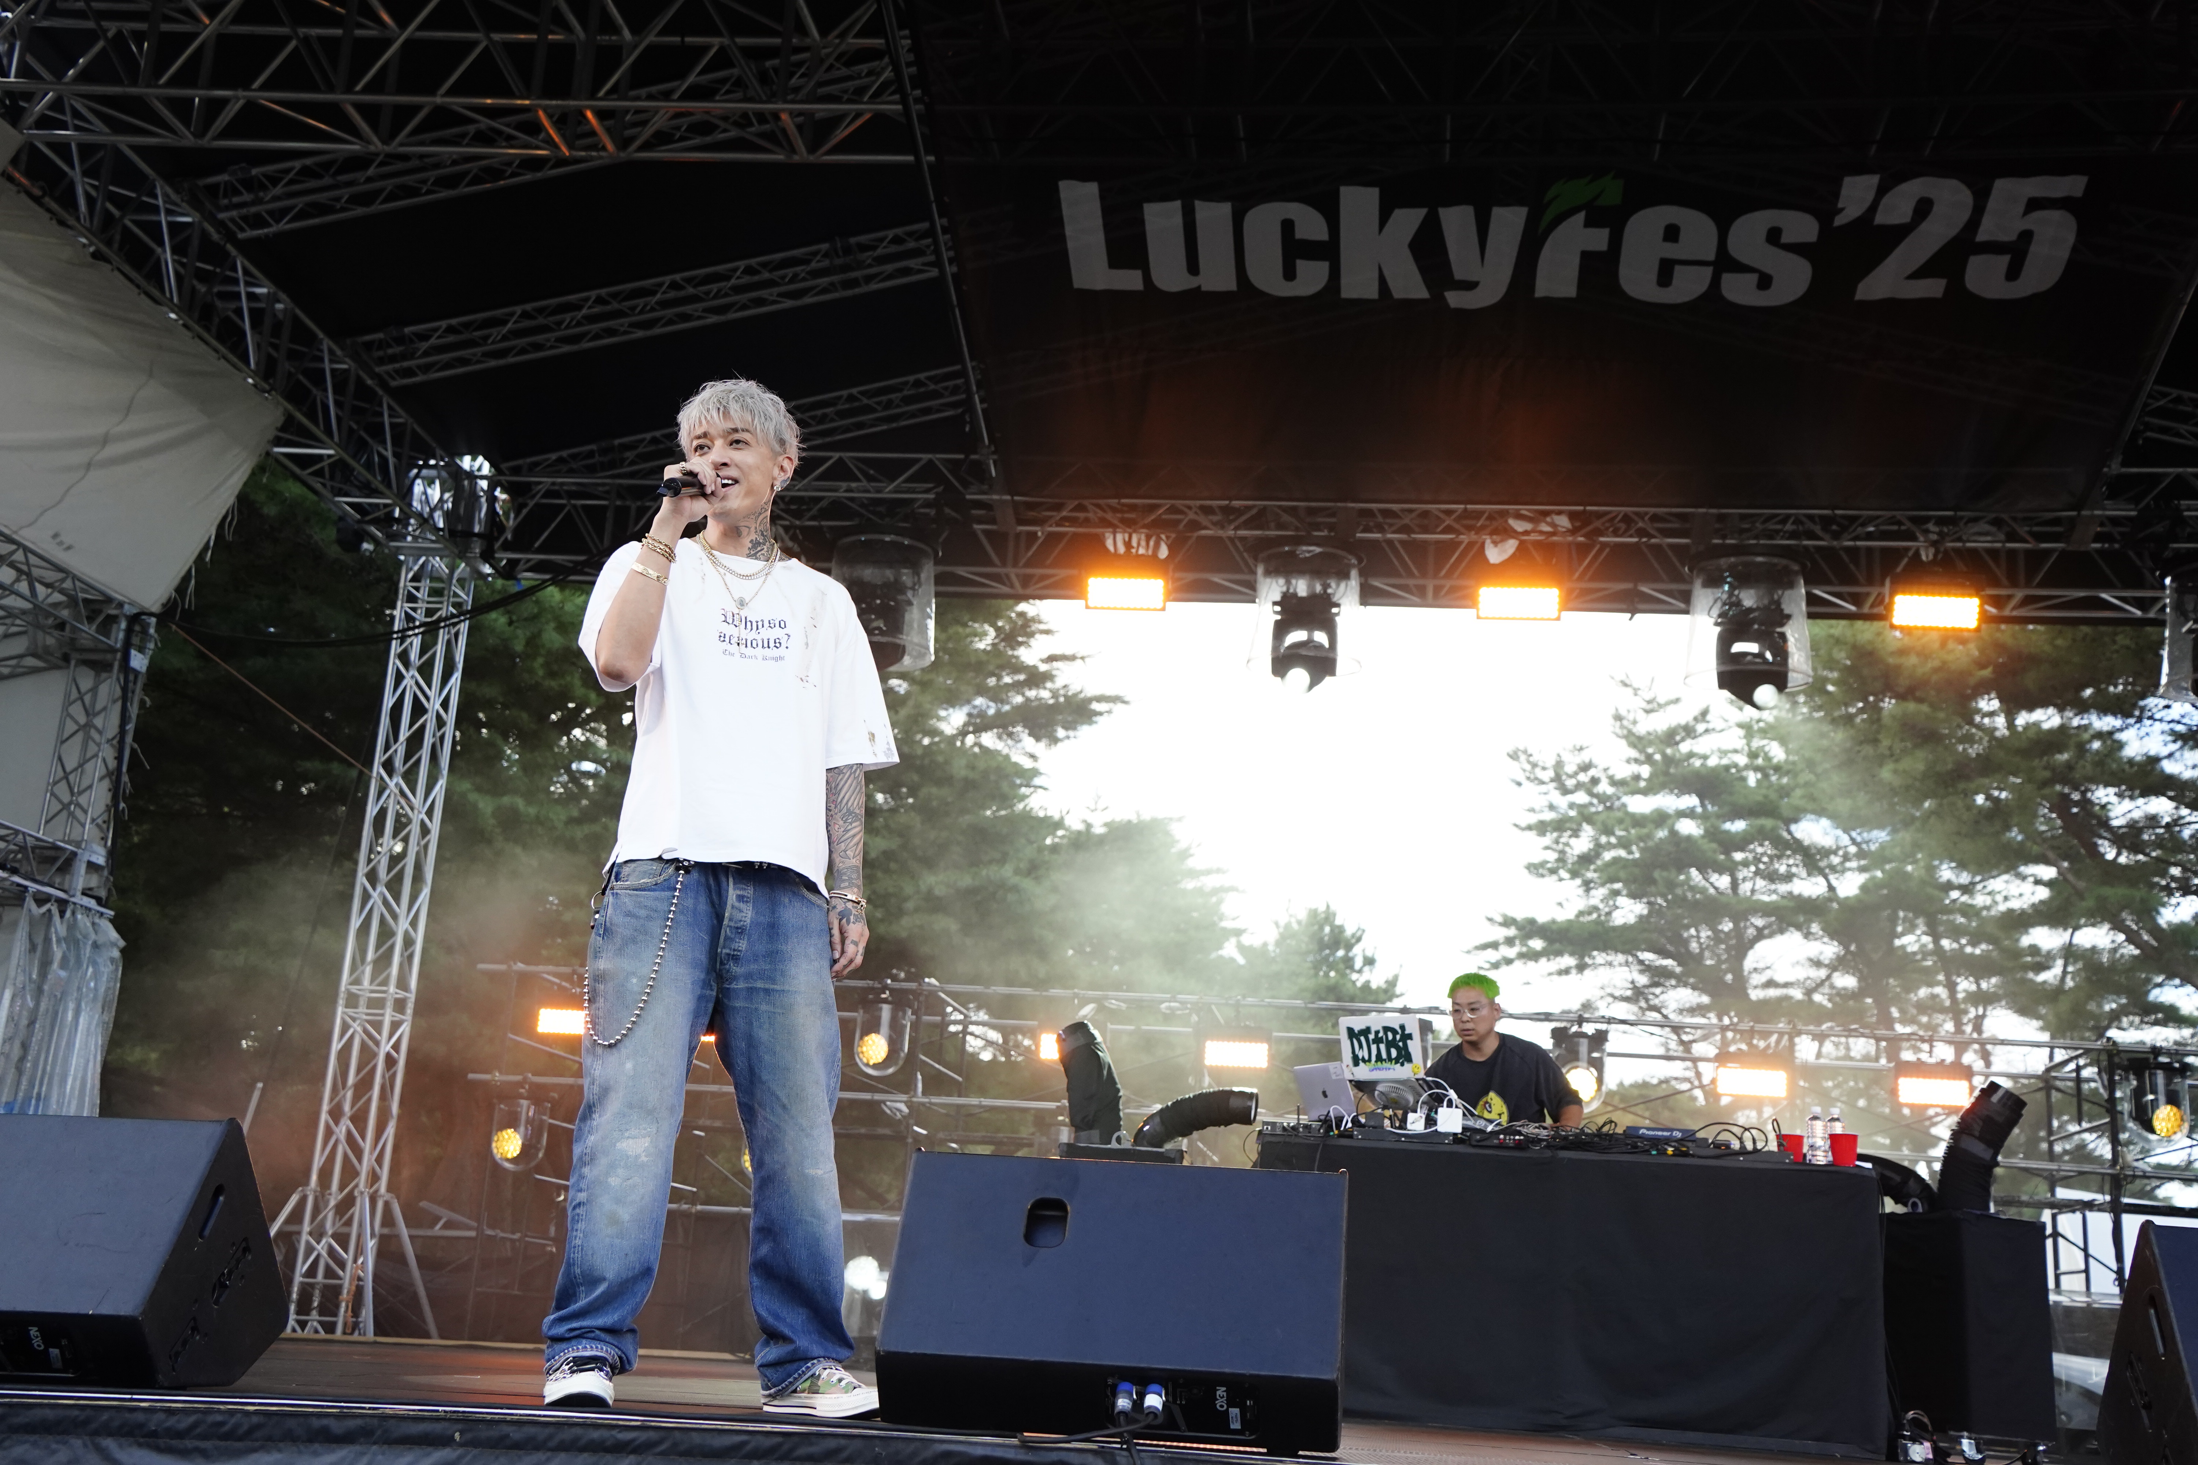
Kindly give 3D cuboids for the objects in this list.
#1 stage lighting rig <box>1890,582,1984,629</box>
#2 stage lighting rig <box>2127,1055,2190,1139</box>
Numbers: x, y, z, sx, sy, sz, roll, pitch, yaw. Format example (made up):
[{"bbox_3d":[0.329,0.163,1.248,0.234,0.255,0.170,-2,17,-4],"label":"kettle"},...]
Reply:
[{"bbox_3d":[4.144,-0.630,11.800,0.460,0.240,0.200,2,-15,9],"label":"stage lighting rig"},{"bbox_3d":[7.042,2.428,15.800,0.380,0.540,0.380,3,-15,3],"label":"stage lighting rig"}]

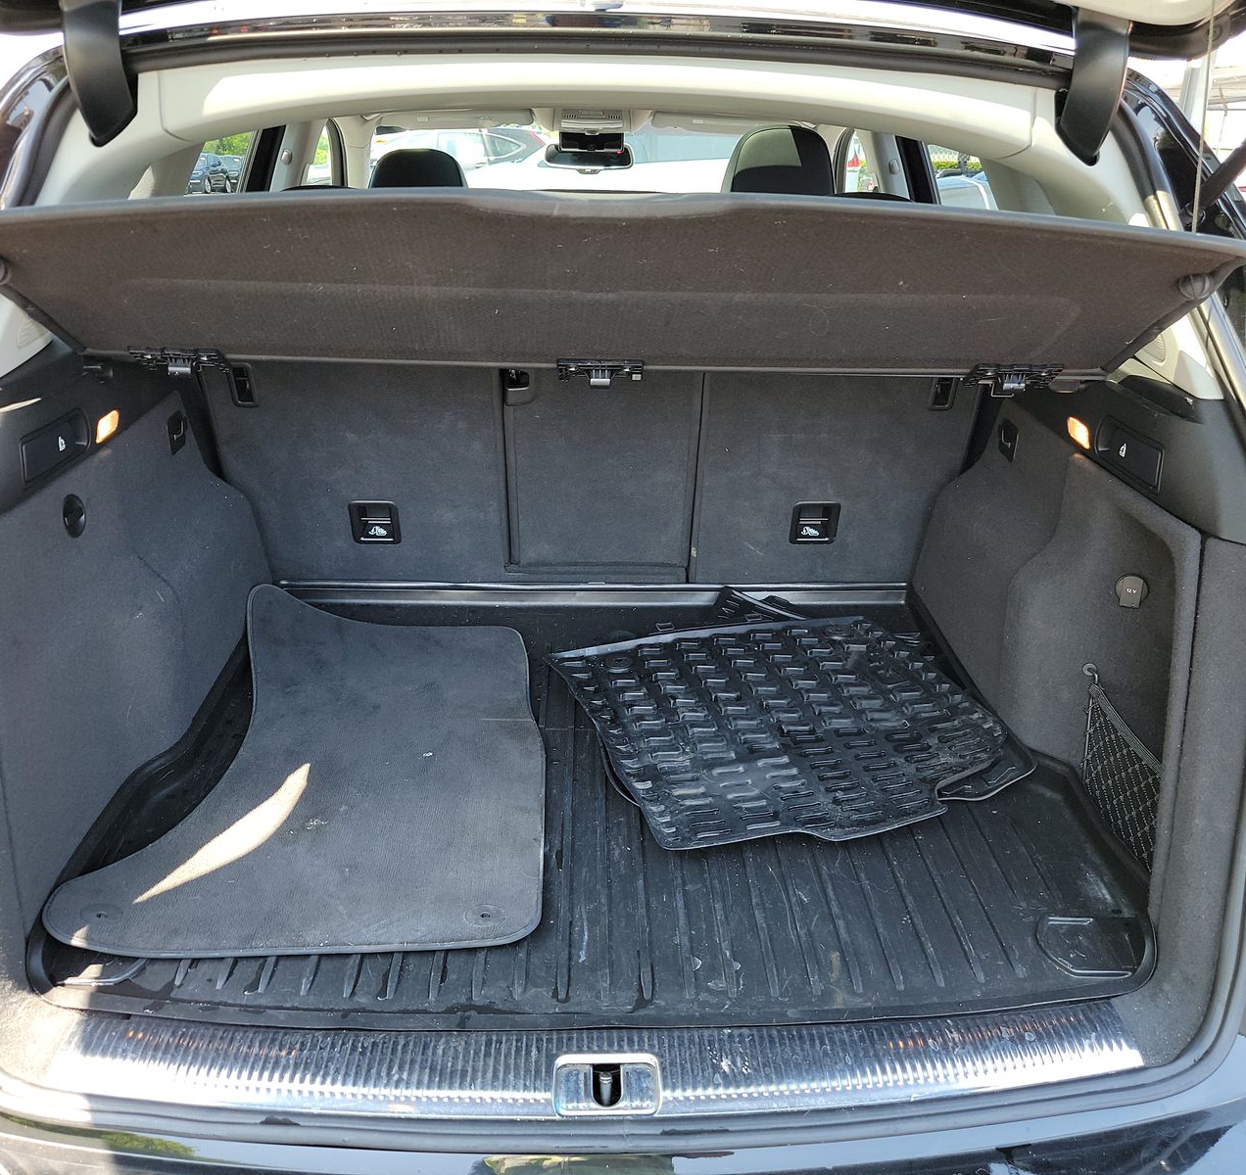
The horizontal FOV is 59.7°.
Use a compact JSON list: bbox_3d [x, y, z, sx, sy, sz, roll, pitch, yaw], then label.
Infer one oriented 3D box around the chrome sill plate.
[{"bbox_3d":[-0.015,0.388,0.902,0.900,0.040,0.110,0,23,-2],"label":"chrome sill plate"}]

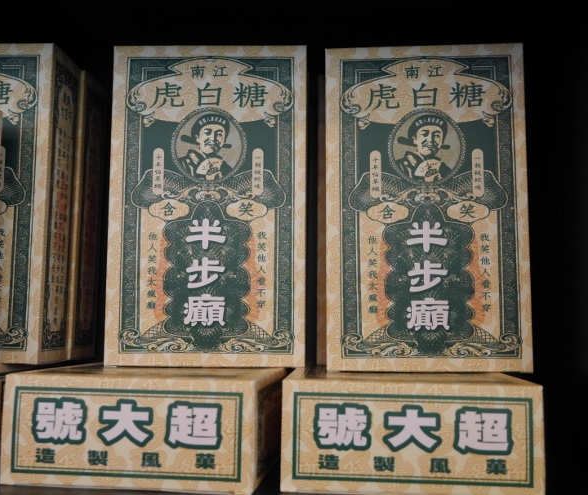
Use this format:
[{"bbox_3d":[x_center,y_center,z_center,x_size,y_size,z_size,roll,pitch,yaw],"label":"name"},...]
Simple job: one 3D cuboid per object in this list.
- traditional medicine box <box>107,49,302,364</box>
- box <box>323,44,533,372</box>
[{"bbox_3d":[-0.056,-0.026,0.529,0.130,0.213,0.055,0,-6,2],"label":"traditional medicine box"},{"bbox_3d":[0.088,-0.025,0.522,0.130,0.213,0.055,0,-6,4],"label":"box"}]

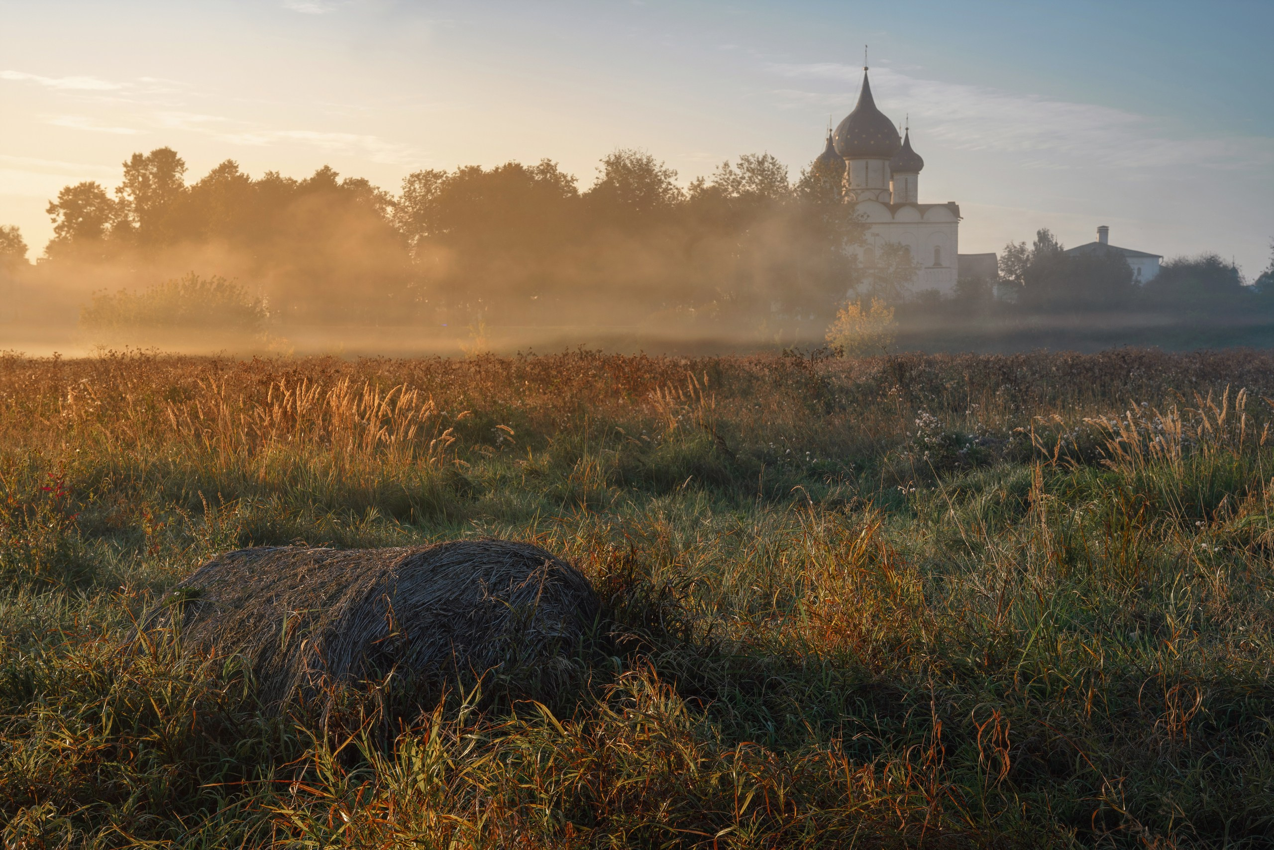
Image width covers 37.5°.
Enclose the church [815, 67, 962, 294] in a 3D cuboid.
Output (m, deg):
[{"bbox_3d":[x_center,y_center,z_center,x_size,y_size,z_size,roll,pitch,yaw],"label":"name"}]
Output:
[{"bbox_3d":[41.300,-41.200,316.000,25.500,40.500,20.500,0,3,4],"label":"church"}]

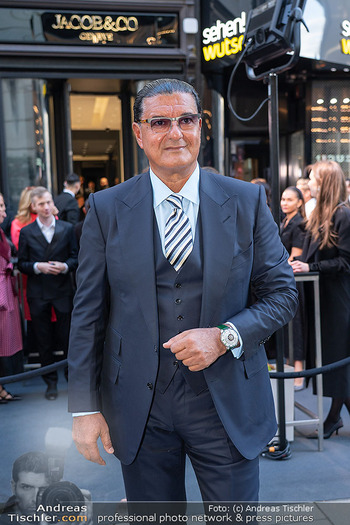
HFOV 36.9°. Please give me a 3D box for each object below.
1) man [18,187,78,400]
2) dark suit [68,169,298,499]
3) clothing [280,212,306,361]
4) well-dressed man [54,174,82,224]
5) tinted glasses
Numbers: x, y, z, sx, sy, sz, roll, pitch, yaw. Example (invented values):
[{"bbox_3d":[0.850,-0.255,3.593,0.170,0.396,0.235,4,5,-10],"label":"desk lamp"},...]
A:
[{"bbox_3d":[-1.050,0.260,4.380,0.530,1.770,0.360,-3,5,-14],"label":"man"},{"bbox_3d":[0.035,0.460,1.480,0.630,1.450,0.390,-2,5,0],"label":"dark suit"},{"bbox_3d":[0.965,0.200,4.360,0.420,1.250,0.300,3,6,43],"label":"clothing"},{"bbox_3d":[-1.180,-0.060,5.750,0.520,1.780,0.360,1,5,27],"label":"well-dressed man"},{"bbox_3d":[-0.022,-0.377,1.415,0.147,0.046,0.145,-8,11,-18],"label":"tinted glasses"}]

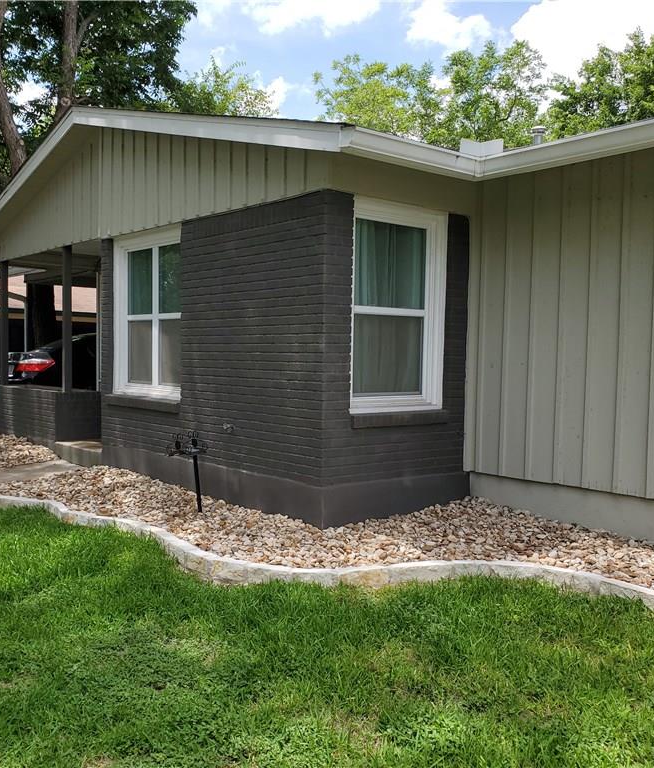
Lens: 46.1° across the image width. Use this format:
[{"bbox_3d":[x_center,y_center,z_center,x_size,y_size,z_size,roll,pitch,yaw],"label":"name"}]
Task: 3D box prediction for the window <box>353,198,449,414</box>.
[{"bbox_3d":[0.525,-0.592,6.053,1.110,1.645,0.119,0,2,-42],"label":"window"}]

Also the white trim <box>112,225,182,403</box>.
[{"bbox_3d":[-1.708,-0.679,7.511,0.119,1.635,1.447,0,2,-42],"label":"white trim"}]

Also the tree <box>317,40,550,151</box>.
[{"bbox_3d":[2.366,-3.717,18.632,6.300,9.000,6.500,0,2,-42],"label":"tree"}]

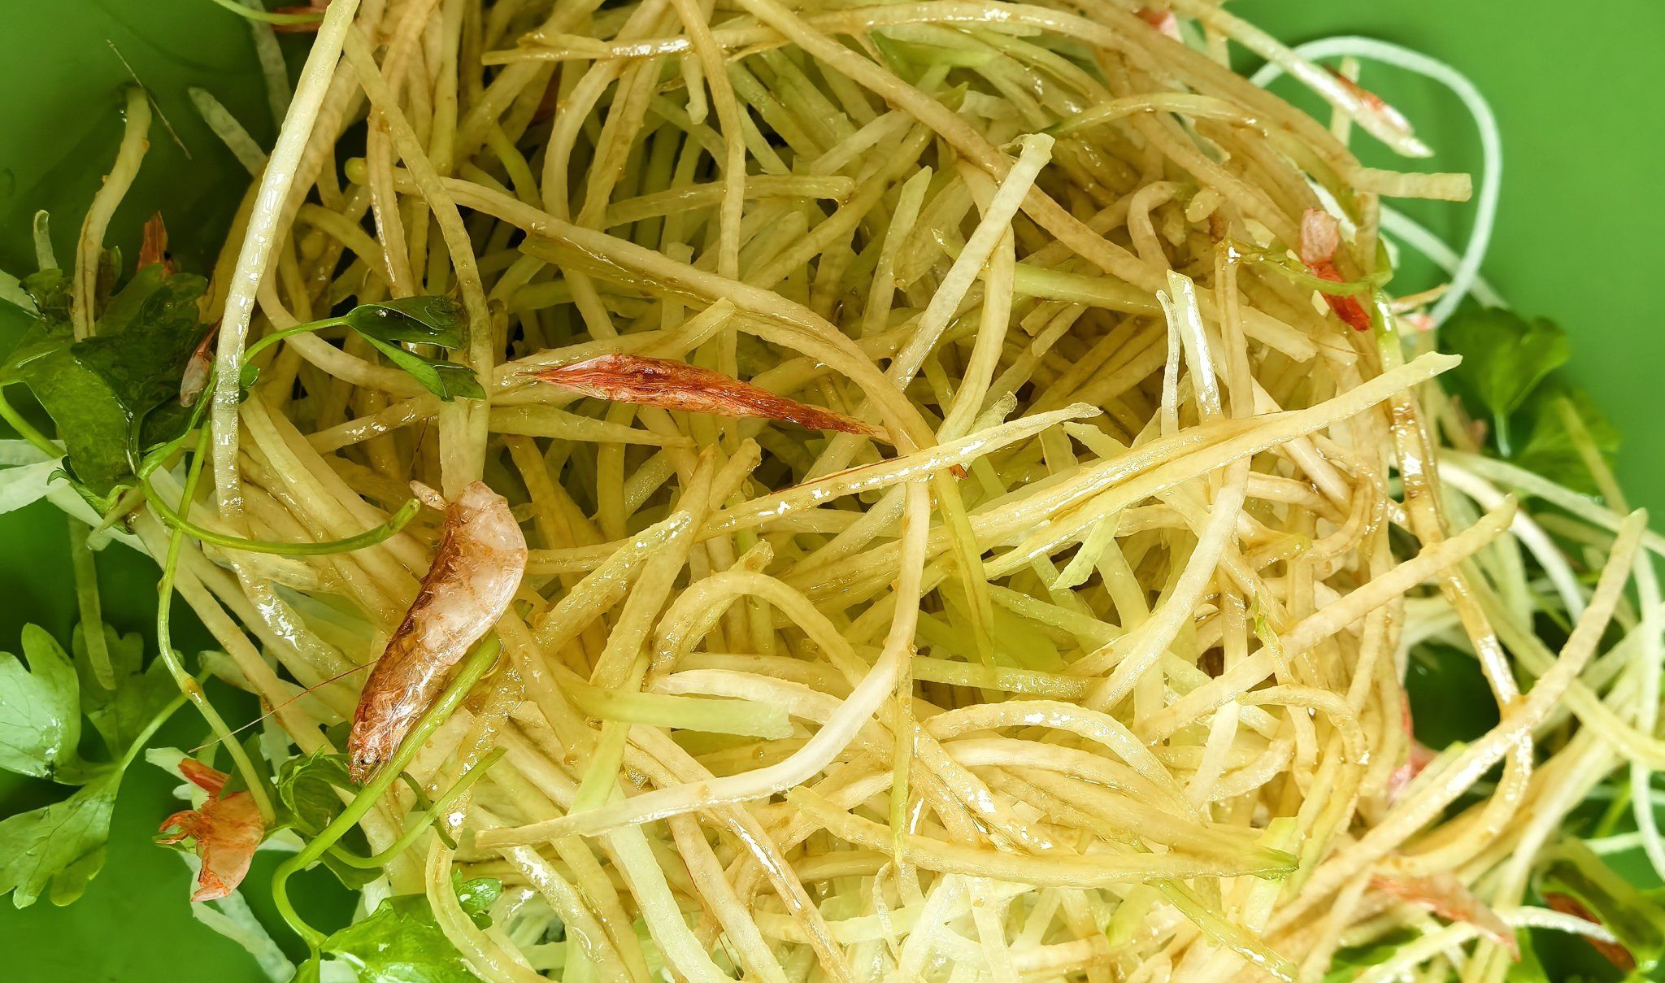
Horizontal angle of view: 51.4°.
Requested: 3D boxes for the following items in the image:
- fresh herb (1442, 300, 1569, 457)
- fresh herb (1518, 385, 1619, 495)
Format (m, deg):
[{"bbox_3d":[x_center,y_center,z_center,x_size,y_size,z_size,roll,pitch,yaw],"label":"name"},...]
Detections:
[{"bbox_3d":[0.093,-0.016,0.240,0.017,0.010,0.020,-3,76,-2],"label":"fresh herb"},{"bbox_3d":[0.104,-0.007,0.243,0.015,0.010,0.013,-30,79,-8],"label":"fresh herb"}]

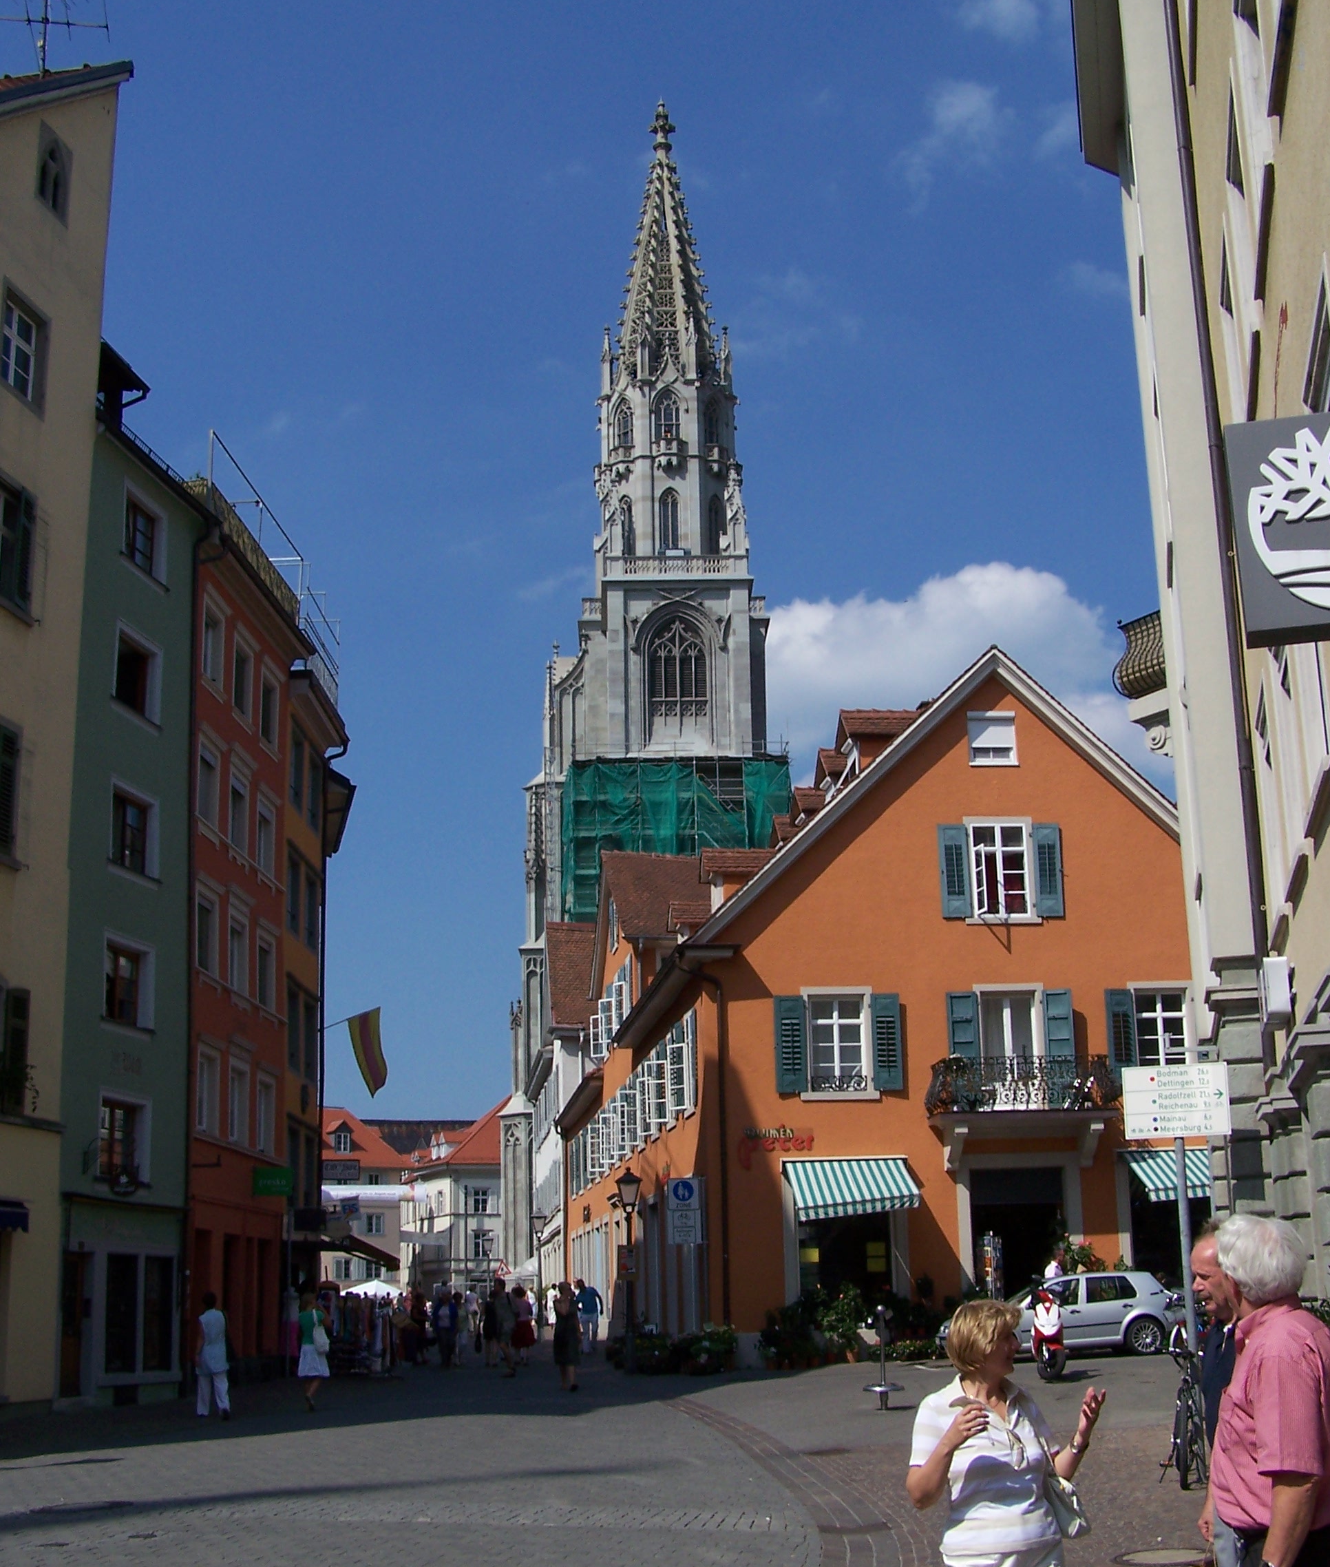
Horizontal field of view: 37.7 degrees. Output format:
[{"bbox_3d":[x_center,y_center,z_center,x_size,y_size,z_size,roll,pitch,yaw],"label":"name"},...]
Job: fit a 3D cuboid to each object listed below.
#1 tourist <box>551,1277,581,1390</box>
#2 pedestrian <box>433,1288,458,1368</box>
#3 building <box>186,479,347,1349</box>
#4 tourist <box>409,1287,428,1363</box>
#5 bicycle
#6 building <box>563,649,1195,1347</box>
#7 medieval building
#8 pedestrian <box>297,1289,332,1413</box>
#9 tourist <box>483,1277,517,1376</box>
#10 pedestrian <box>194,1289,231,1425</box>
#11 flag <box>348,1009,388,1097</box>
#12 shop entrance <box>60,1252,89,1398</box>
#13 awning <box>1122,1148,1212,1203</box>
[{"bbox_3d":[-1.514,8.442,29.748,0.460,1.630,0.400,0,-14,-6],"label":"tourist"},{"bbox_3d":[-4.567,11.324,40.488,0.520,1.620,0.360,0,-14,-6],"label":"pedestrian"},{"bbox_3d":[-12.300,3.799,36.840,10.000,14.600,11.800,-2,-14,2],"label":"building"},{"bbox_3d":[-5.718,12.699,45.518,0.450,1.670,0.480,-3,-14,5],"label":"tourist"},{"bbox_3d":[3.889,4.651,14.527,0.520,1.070,1.750,-7,-15,19],"label":"bicycle"},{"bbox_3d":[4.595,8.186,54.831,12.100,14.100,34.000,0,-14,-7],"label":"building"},{"bbox_3d":[-0.692,-7.656,120.562,17.500,76.000,20.000,-2,-14,1],"label":"medieval building"},{"bbox_3d":[-5.151,8.363,28.662,0.520,1.680,0.450,-4,-14,10],"label":"pedestrian"},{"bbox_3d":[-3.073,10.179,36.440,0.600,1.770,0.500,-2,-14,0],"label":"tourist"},{"bbox_3d":[-5.854,7.396,25.192,0.480,1.620,0.420,-1,-14,-3],"label":"pedestrian"},{"bbox_3d":[-6.898,6.255,45.185,0.950,2.050,0.300,-2,-14,0],"label":"flag"},{"bbox_3d":[-9.327,8.538,30.719,0.250,2.220,1.020,-4,-14,10],"label":"shop entrance"},{"bbox_3d":[10.108,7.443,37.086,2.300,1.040,1.300,0,-14,-6],"label":"awning"}]

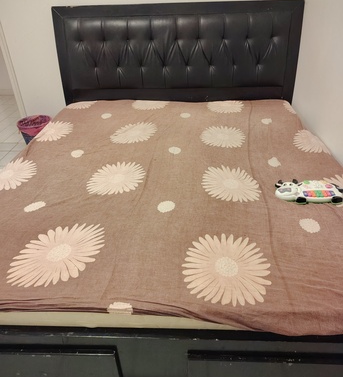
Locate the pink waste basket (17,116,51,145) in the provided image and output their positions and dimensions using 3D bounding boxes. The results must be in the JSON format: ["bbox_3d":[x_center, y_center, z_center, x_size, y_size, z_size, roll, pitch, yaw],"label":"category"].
[{"bbox_3d":[-1.234,-0.444,2.960,0.310,0.370,0.310,1,34,3],"label":"pink waste basket"}]

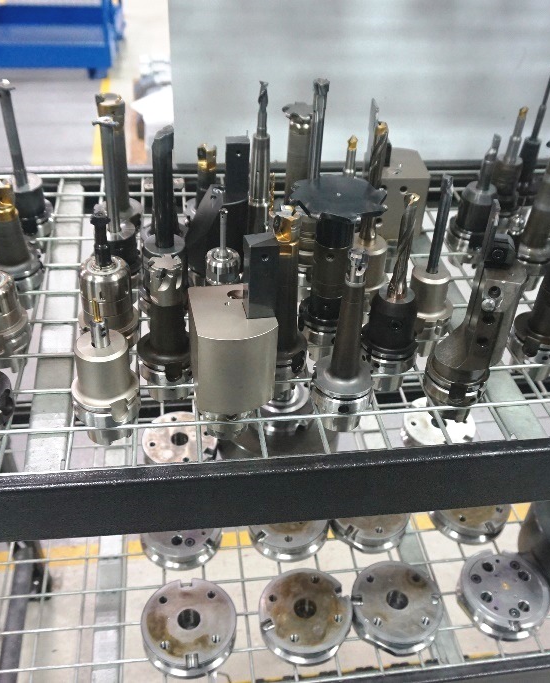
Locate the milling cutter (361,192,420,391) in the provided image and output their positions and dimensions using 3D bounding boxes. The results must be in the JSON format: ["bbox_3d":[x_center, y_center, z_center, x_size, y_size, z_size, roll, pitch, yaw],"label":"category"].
[{"bbox_3d":[0.127,-0.048,0.712,0.063,0.222,0.063,-4,40,-7],"label":"milling cutter"}]

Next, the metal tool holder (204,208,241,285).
[{"bbox_3d":[-0.058,-0.060,0.739,0.063,0.181,0.063,-2,39,-9],"label":"metal tool holder"}]

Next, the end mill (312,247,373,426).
[{"bbox_3d":[0.071,0.000,0.665,0.063,0.204,0.063,-4,40,-7],"label":"end mill"}]

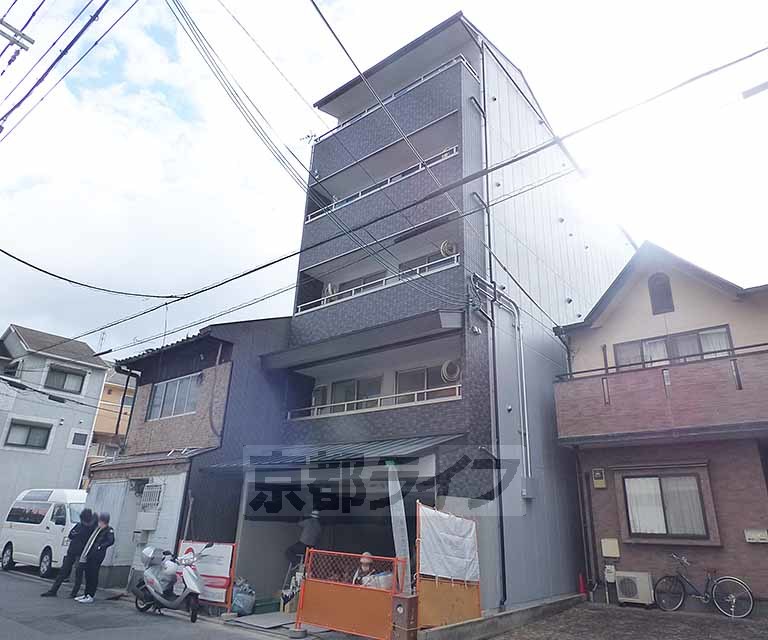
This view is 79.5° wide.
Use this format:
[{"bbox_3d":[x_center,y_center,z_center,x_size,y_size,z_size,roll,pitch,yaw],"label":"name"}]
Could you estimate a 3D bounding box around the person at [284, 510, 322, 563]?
[{"bbox_3d":[-1.800,5.110,10.200,0.620,1.700,0.520,-5,-24,18],"label":"person"}]

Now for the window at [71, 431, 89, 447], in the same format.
[{"bbox_3d":[-14.422,5.687,21.946,0.120,0.552,0.637,-13,-25,34],"label":"window"}]

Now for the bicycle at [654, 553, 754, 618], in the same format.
[{"bbox_3d":[6.154,5.178,9.056,1.700,1.020,0.550,-9,-23,26],"label":"bicycle"}]

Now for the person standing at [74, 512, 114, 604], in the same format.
[{"bbox_3d":[-5.766,4.721,9.270,0.520,1.630,0.450,-10,-23,29],"label":"person standing"}]

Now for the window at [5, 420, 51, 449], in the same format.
[{"bbox_3d":[-15.640,5.079,20.395,0.140,1.062,1.574,-13,-25,34],"label":"window"}]

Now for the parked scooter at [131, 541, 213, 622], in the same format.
[{"bbox_3d":[-3.591,4.392,7.864,1.680,1.100,0.650,-10,-23,27],"label":"parked scooter"}]

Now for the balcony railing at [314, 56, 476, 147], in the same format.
[{"bbox_3d":[0.222,-6.155,14.068,5.247,0.330,1.172,-13,-25,34],"label":"balcony railing"}]

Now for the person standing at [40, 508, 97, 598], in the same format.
[{"bbox_3d":[-6.489,4.813,9.615,0.550,1.660,0.650,-5,-21,18],"label":"person standing"}]

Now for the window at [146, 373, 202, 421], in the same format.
[{"bbox_3d":[-5.550,2.049,12.202,2.335,1.028,0.140,-13,-25,34],"label":"window"}]

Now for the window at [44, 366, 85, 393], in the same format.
[{"bbox_3d":[-15.070,2.913,21.934,0.140,0.982,1.553,-13,-25,34],"label":"window"}]

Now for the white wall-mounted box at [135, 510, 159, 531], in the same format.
[{"bbox_3d":[-5.321,4.536,10.393,0.550,0.380,0.170,-12,-27,31],"label":"white wall-mounted box"}]

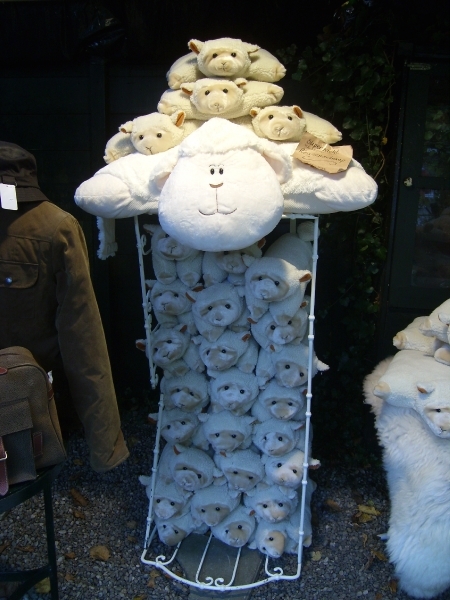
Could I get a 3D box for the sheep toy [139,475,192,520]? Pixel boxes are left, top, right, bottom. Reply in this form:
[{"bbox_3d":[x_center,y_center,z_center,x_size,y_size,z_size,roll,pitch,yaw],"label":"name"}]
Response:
[{"bbox_3d":[-0.189,0.668,2.207,0.175,0.160,0.240,8,20,4],"label":"sheep toy"}]

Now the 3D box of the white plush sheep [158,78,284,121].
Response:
[{"bbox_3d":[-0.005,-0.597,1.830,0.360,0.125,0.260,-3,14,3],"label":"white plush sheep"}]

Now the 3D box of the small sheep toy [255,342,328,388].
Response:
[{"bbox_3d":[0.225,0.194,1.999,0.210,0.160,0.250,7,15,7],"label":"small sheep toy"}]

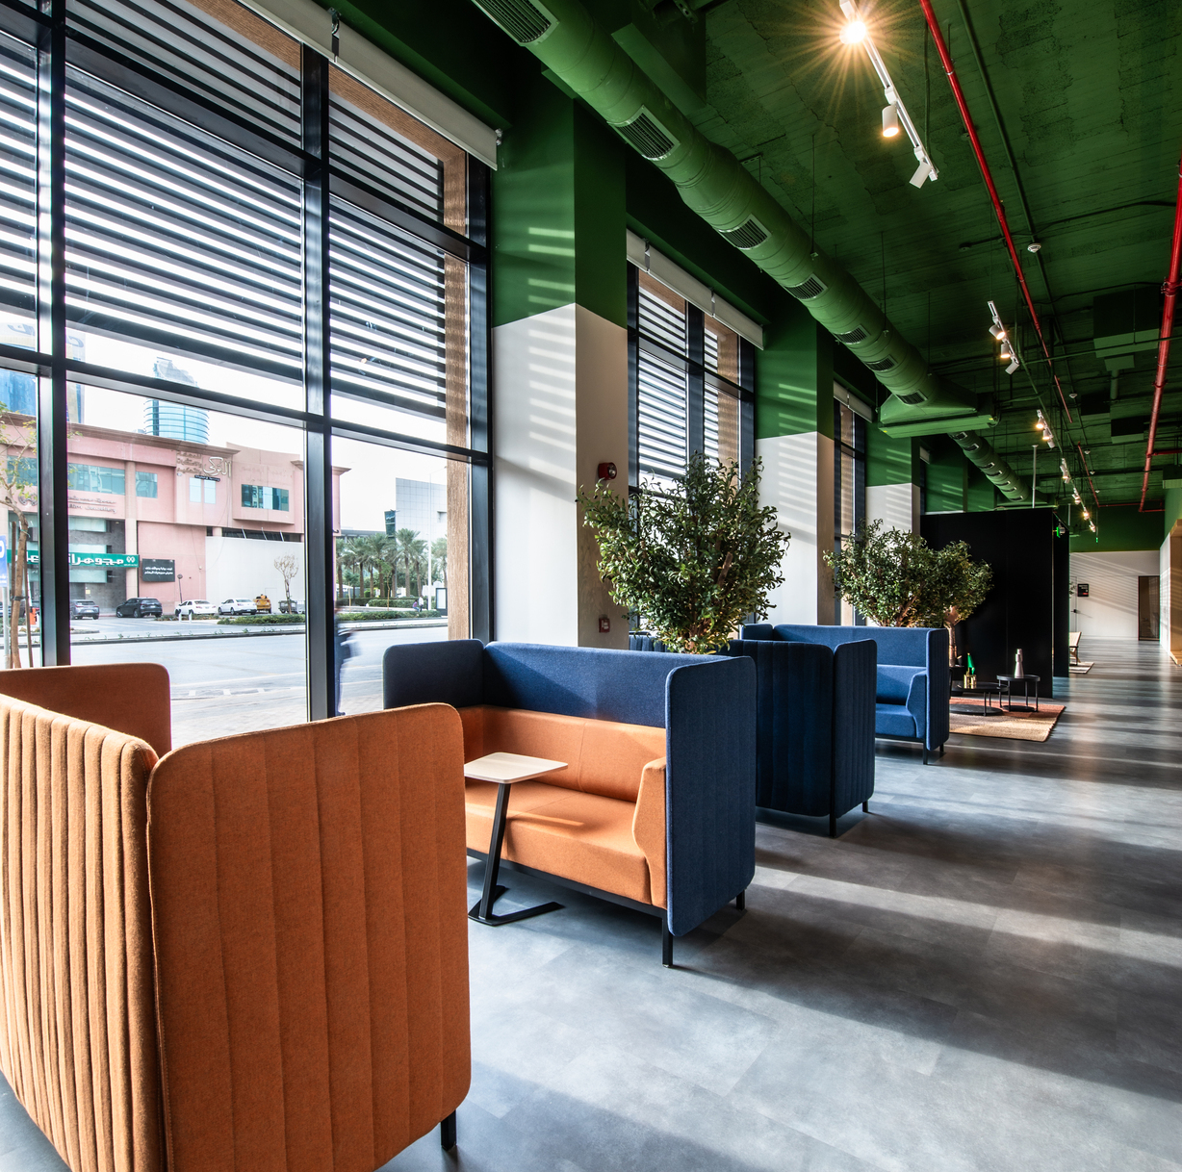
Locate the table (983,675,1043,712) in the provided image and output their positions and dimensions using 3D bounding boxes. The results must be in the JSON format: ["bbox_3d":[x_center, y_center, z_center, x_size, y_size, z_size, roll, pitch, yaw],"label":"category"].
[{"bbox_3d":[5.619,1.414,9.035,0.522,0.411,0.522,-2,-2,38],"label":"table"}]

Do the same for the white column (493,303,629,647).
[{"bbox_3d":[-0.206,-0.152,5.041,0.774,3.452,0.600,-2,-2,38],"label":"white column"}]

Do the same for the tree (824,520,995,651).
[{"bbox_3d":[3.377,0.441,7.497,1.547,2.321,1.547,-2,-2,38],"label":"tree"}]

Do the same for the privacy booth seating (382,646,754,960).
[{"bbox_3d":[-0.177,0.942,3.574,1.857,1.194,0.783,-2,-2,38],"label":"privacy booth seating"}]

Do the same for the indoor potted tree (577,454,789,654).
[{"bbox_3d":[0.583,0.391,4.184,1.276,2.311,1.276,-2,-2,38],"label":"indoor potted tree"}]

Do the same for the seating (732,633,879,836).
[{"bbox_3d":[0.985,0.967,5.040,1.857,1.194,0.774,-2,-2,38],"label":"seating"}]

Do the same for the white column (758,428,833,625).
[{"bbox_3d":[2.560,-0.083,8.530,0.774,3.433,0.609,-2,-2,38],"label":"white column"}]

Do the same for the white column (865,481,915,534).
[{"bbox_3d":[5.256,-0.006,11.914,0.754,3.394,0.580,-2,-2,38],"label":"white column"}]

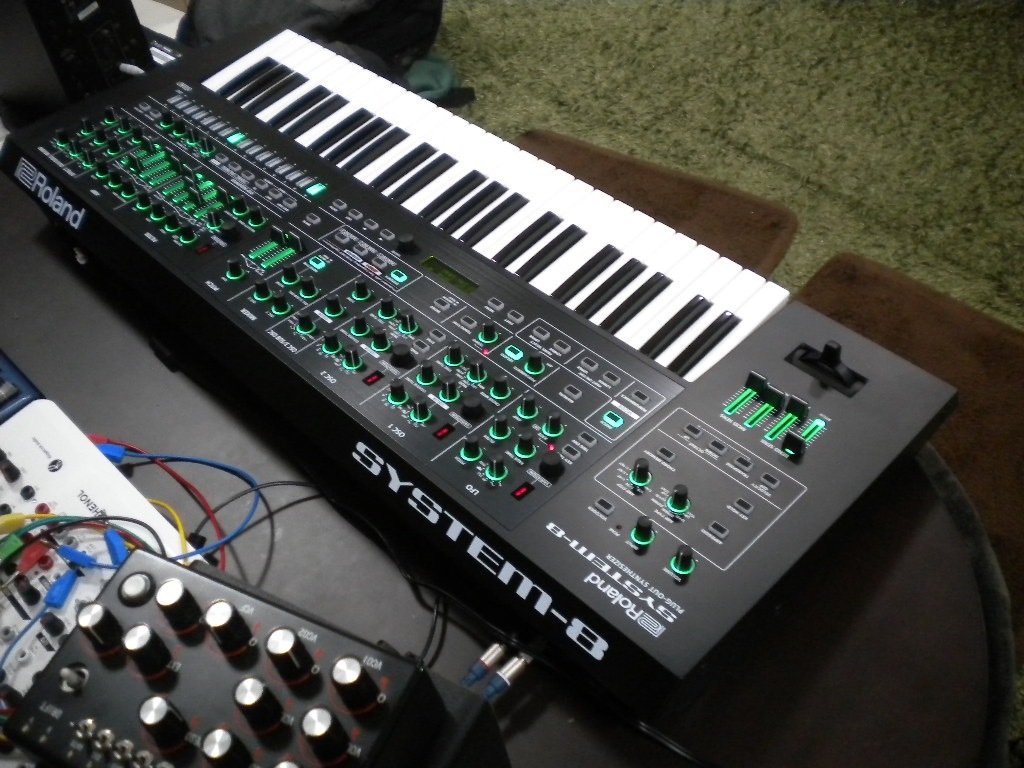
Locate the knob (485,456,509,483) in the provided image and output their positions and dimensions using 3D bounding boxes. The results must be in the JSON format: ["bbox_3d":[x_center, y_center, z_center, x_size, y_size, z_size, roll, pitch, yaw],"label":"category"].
[{"bbox_3d":[-0.010,0.056,0.710,0.015,0.015,0.015,0,45,0],"label":"knob"}]

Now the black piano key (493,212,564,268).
[{"bbox_3d":[0.014,-0.129,0.919,0.012,0.012,0.083,35,65,31],"label":"black piano key"}]

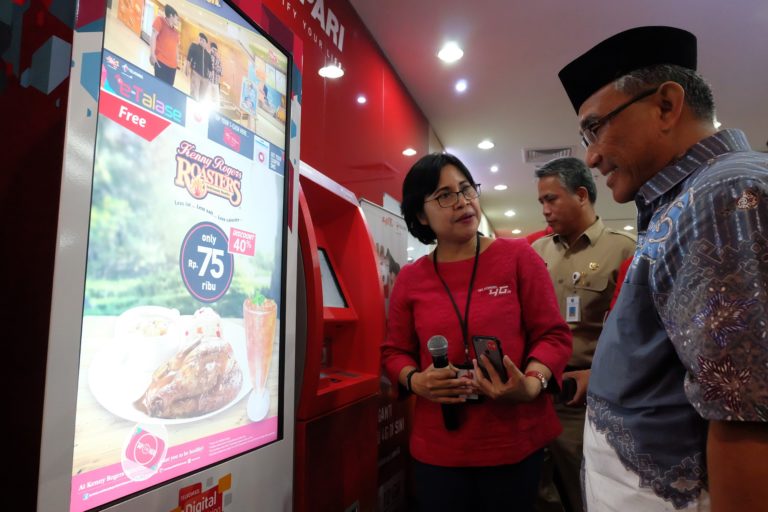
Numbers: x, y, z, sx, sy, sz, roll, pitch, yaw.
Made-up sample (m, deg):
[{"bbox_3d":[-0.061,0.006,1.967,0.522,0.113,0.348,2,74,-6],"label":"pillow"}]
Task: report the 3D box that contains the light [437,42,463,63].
[{"bbox_3d":[0.441,-1.356,3.420,0.165,0.060,0.165,0,-6,0],"label":"light"}]

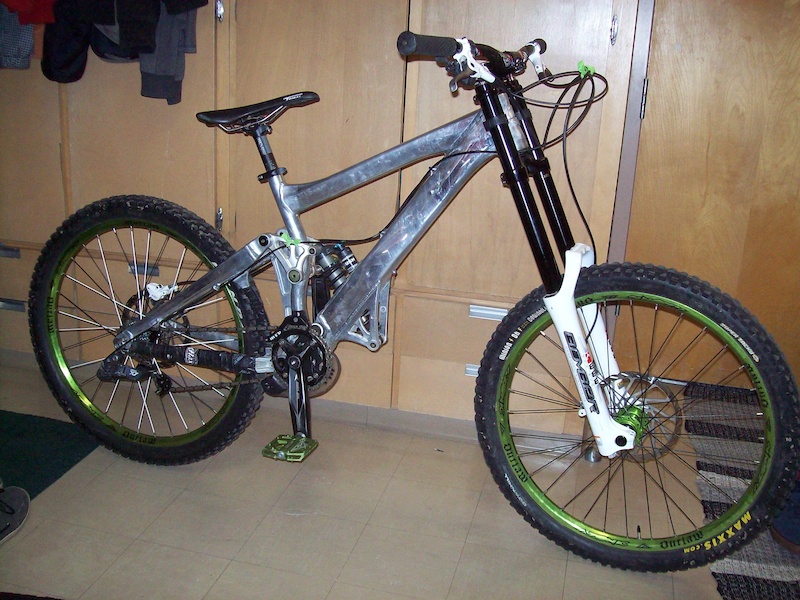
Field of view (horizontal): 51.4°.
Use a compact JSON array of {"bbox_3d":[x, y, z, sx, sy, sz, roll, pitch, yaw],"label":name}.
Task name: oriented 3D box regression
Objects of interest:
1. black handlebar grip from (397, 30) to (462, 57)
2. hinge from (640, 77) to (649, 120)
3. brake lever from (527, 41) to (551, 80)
[{"bbox_3d":[0.055,-0.423,1.381,0.036,0.036,0.132,16,21,38],"label":"black handlebar grip"},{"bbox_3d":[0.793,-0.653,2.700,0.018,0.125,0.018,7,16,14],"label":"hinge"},{"bbox_3d":[0.314,-0.537,1.867,0.055,0.090,0.120,10,17,23],"label":"brake lever"}]

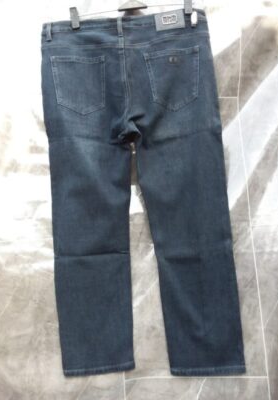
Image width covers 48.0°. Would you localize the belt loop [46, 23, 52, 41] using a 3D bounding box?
[{"bbox_3d":[-0.272,-0.506,0.940,0.016,0.052,0.012,-4,0,10],"label":"belt loop"}]

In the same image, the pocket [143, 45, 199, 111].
[{"bbox_3d":[0.097,-0.356,0.915,0.163,0.179,0.015,-5,0,4],"label":"pocket"}]

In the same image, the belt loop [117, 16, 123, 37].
[{"bbox_3d":[-0.055,-0.516,0.930,0.015,0.058,0.012,-4,0,4],"label":"belt loop"}]

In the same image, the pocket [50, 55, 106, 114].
[{"bbox_3d":[-0.183,-0.343,0.935,0.162,0.176,0.015,-3,0,4],"label":"pocket"}]

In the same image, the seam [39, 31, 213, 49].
[{"bbox_3d":[-0.040,-0.475,0.930,0.500,0.036,0.025,-5,0,4],"label":"seam"}]

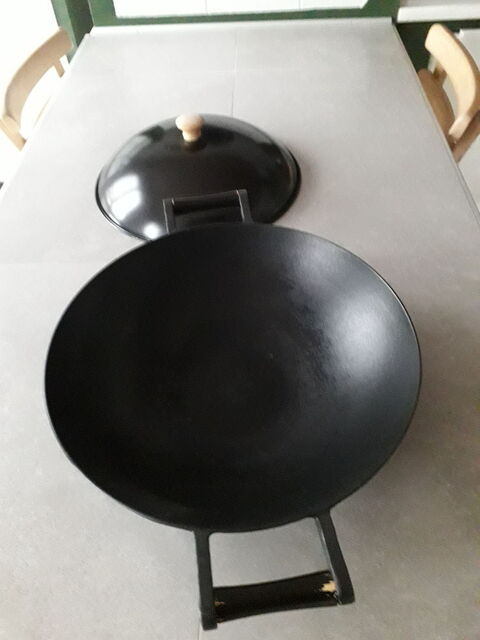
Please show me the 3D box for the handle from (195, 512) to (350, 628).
[{"bbox_3d":[0.022,0.179,0.363,0.106,0.021,0.067,-7,50,-3],"label":"handle"}]

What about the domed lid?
[{"bbox_3d":[-0.070,-0.270,0.795,0.342,0.105,0.342,-1,50,2],"label":"domed lid"}]

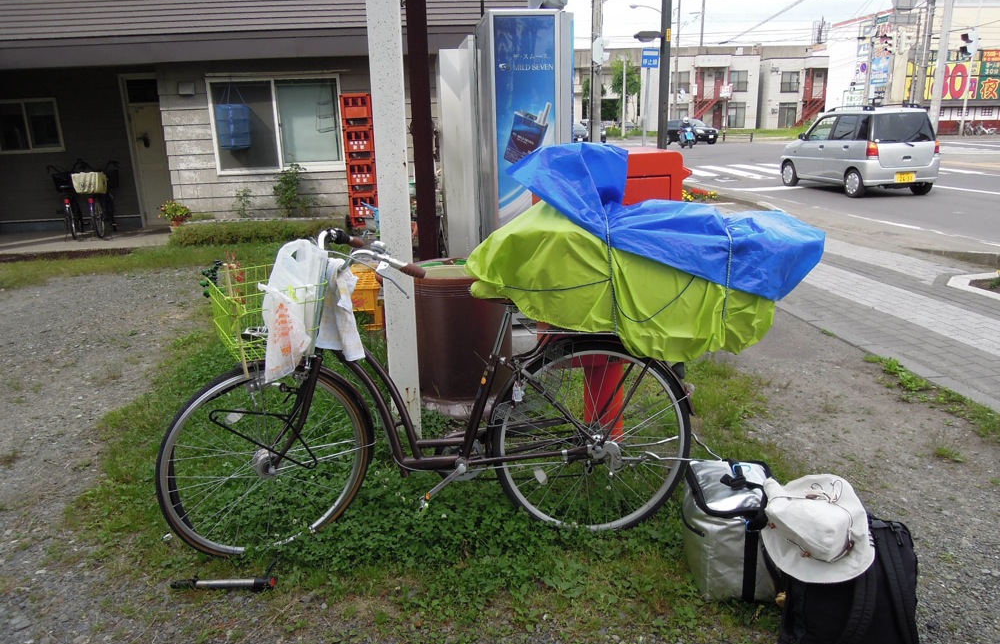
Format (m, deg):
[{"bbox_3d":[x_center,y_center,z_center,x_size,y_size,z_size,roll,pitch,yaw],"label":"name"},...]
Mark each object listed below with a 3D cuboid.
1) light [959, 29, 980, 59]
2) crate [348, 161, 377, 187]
[{"bbox_3d":[15.575,-9.223,23.000,0.500,0.920,0.420,3,16,17],"label":"light"},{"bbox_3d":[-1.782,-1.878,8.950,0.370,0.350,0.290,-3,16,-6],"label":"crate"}]

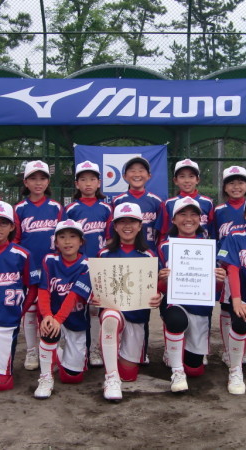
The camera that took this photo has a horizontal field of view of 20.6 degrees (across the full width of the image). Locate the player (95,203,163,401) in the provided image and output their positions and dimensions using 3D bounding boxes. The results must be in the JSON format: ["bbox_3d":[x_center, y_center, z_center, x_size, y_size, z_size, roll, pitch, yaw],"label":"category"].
[{"bbox_3d":[0.038,0.428,4.264,0.450,1.130,0.820,0,1,3],"label":"player"}]

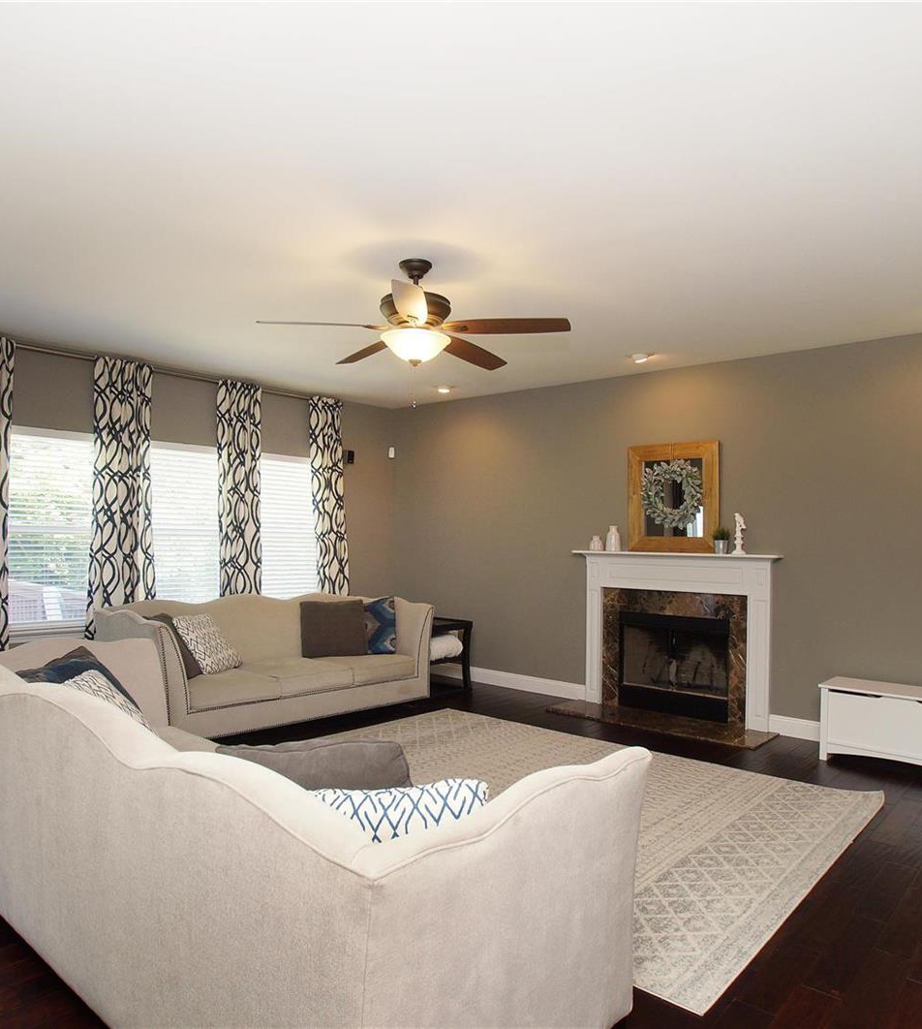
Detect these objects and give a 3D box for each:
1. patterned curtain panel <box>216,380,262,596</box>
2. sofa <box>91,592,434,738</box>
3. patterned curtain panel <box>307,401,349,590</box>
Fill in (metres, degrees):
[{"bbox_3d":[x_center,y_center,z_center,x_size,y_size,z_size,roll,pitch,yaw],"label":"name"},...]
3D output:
[{"bbox_3d":[-1.922,0.181,5.932,0.415,2.641,0.129,3,-2,-45],"label":"patterned curtain panel"},{"bbox_3d":[-1.322,1.054,5.033,2.206,0.880,0.969,3,-2,-45],"label":"sofa"},{"bbox_3d":[-1.267,0.212,6.577,0.455,2.641,0.129,3,-2,-45],"label":"patterned curtain panel"}]

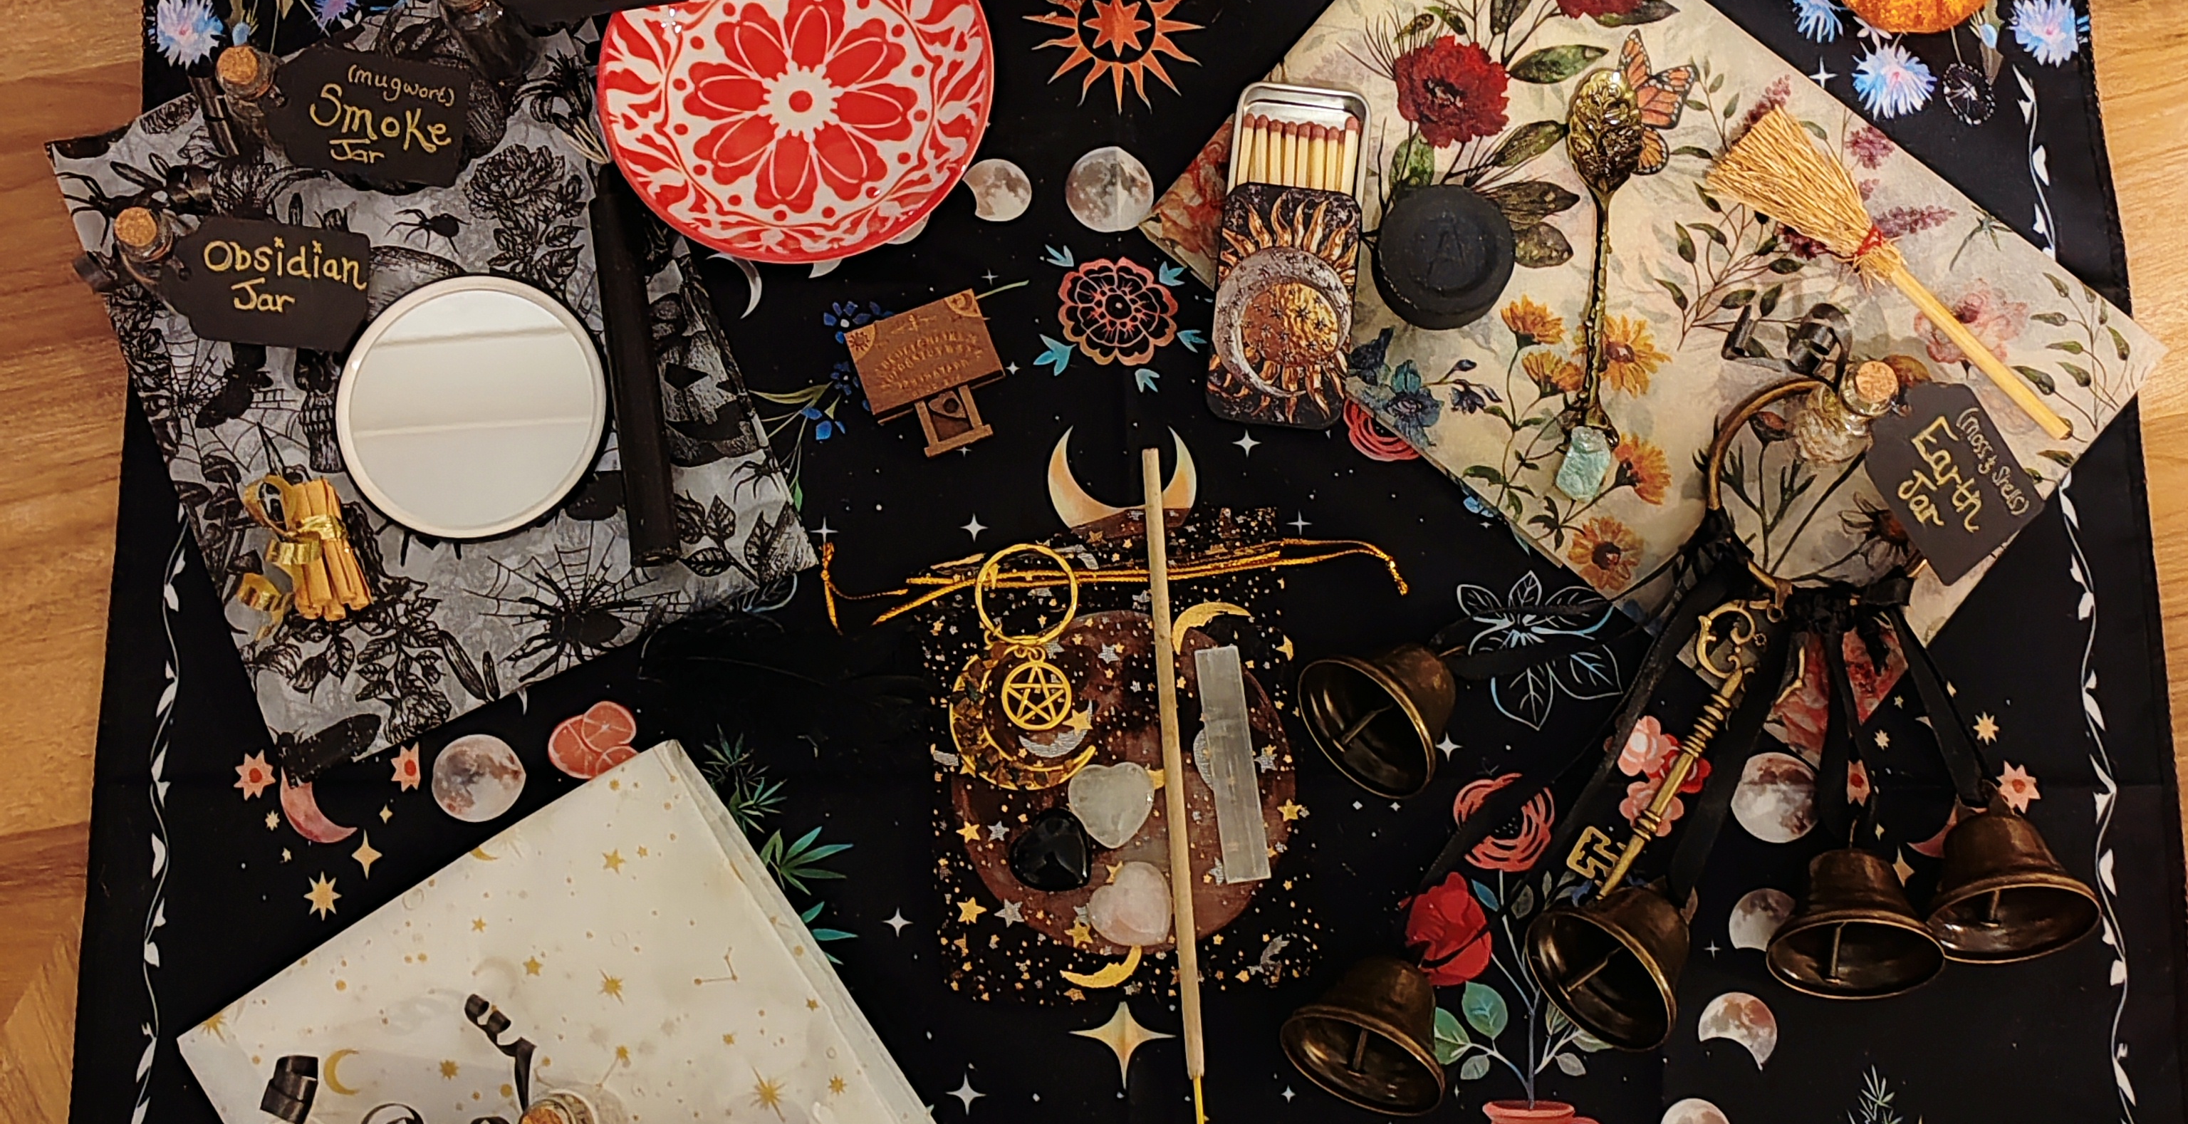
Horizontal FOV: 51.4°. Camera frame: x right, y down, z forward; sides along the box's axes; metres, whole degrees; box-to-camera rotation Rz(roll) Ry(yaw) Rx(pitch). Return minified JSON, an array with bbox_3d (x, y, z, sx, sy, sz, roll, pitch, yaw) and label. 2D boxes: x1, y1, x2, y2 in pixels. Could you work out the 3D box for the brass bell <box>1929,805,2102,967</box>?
[{"bbox_3d":[0.210,0.072,0.530,0.039,0.039,0.028,0,54,2],"label":"brass bell"}]

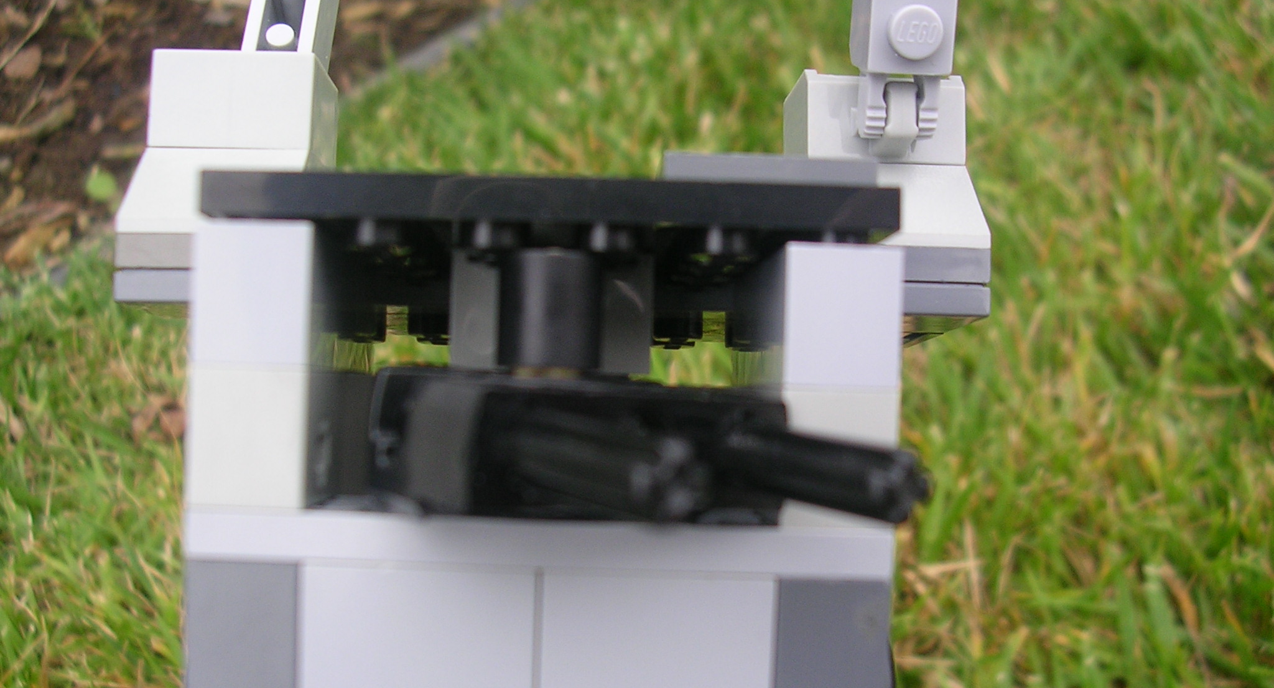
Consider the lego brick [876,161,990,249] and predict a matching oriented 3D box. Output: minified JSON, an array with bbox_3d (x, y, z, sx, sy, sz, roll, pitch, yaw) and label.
[{"bbox_3d":[0.025,-0.013,0.138,0.016,0.010,0.017,1,-4,-3],"label":"lego brick"}]

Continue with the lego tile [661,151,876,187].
[{"bbox_3d":[0.009,-0.012,0.108,0.016,0.003,0.011,2,1,-2],"label":"lego tile"}]

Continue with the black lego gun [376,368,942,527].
[{"bbox_3d":[-0.001,0.008,0.102,0.024,0.010,0.044,3,0,-27],"label":"black lego gun"}]

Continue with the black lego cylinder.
[{"bbox_3d":[-0.007,-0.002,0.106,0.008,0.010,0.008,2,1,-2],"label":"black lego cylinder"}]

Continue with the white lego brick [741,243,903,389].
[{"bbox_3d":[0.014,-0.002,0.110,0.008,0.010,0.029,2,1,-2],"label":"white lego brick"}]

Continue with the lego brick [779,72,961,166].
[{"bbox_3d":[0.024,-0.022,0.145,0.016,0.010,0.018,1,-4,-3],"label":"lego brick"}]

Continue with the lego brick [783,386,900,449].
[{"bbox_3d":[0.013,0.008,0.108,0.008,0.010,0.026,2,1,-2],"label":"lego brick"}]

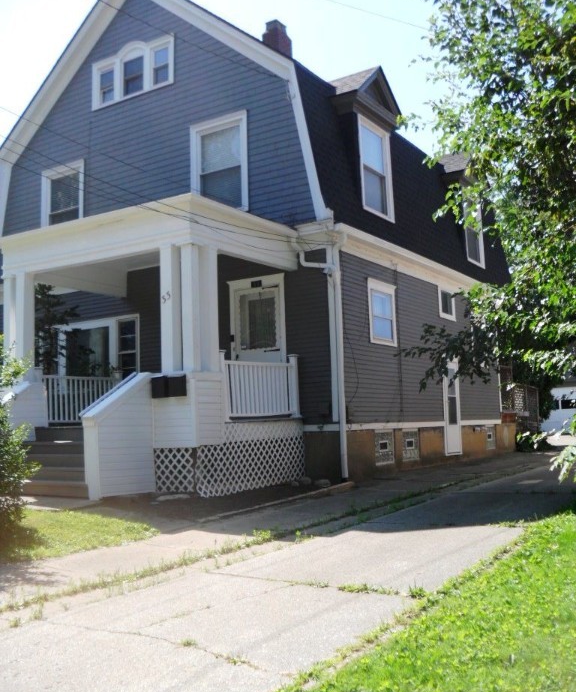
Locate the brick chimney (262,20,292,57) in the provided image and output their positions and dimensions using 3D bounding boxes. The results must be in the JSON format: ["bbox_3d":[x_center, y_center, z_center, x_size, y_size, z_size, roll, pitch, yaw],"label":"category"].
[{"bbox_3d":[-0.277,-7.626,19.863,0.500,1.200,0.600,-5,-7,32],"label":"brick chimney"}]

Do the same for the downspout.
[{"bbox_3d":[0.555,0.170,13.041,0.850,4.080,0.180,-5,-7,32],"label":"downspout"}]

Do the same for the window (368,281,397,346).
[{"bbox_3d":[1.802,-0.607,14.565,0.110,1.170,1.140,-5,-7,32],"label":"window"}]

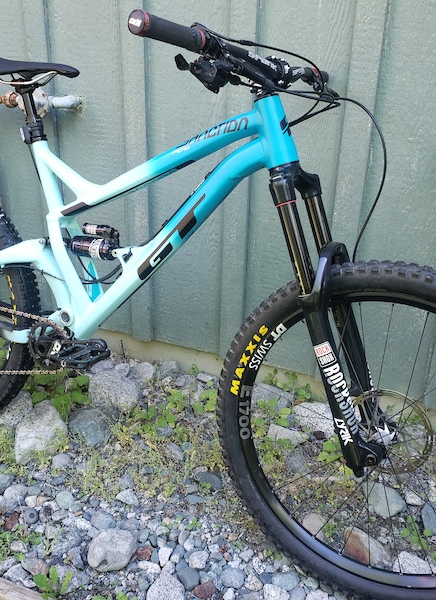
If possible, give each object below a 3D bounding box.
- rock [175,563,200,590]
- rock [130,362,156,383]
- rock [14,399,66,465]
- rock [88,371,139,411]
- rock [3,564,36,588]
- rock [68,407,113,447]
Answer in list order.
[{"bbox_3d":[-0.060,0.583,1.260,0.042,0.036,0.052,-17,30,-33],"label":"rock"},{"bbox_3d":[-0.235,0.226,1.900,0.082,0.067,0.074,-2,26,-7],"label":"rock"},{"bbox_3d":[-0.482,0.360,1.629,0.132,0.120,0.195,3,25,5],"label":"rock"},{"bbox_3d":[-0.308,0.270,1.775,0.145,0.114,0.140,-3,25,-9],"label":"rock"},{"bbox_3d":[-0.422,0.589,1.280,0.068,0.039,0.050,-9,27,-22],"label":"rock"},{"bbox_3d":[-0.350,0.347,1.650,0.120,0.096,0.121,-5,26,-13],"label":"rock"}]

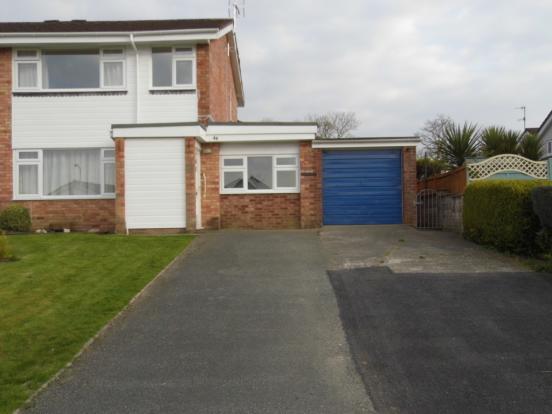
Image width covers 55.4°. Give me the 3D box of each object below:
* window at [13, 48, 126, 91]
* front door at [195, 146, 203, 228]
[{"bbox_3d":[-5.337,-3.541,13.620,2.970,1.120,0.100,-1,1,0],"label":"window"},{"bbox_3d":[-1.955,-0.480,13.200,0.090,2.070,0.880,-1,1,0],"label":"front door"}]

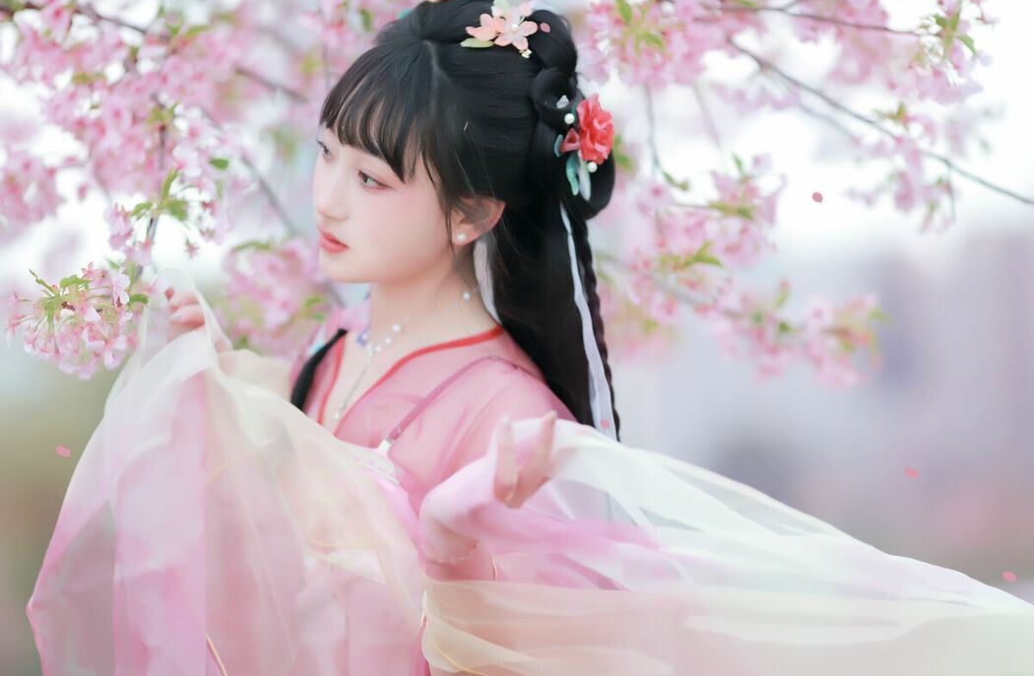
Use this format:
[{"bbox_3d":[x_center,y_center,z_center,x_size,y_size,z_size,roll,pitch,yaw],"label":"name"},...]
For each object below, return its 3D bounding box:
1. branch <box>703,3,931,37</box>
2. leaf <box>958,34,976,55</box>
[{"bbox_3d":[0.276,-0.297,5.500,0.210,0.016,0.050,8,0,0],"label":"branch"},{"bbox_3d":[0.409,-0.268,5.360,0.010,0.024,0.012,-40,0,0],"label":"leaf"}]

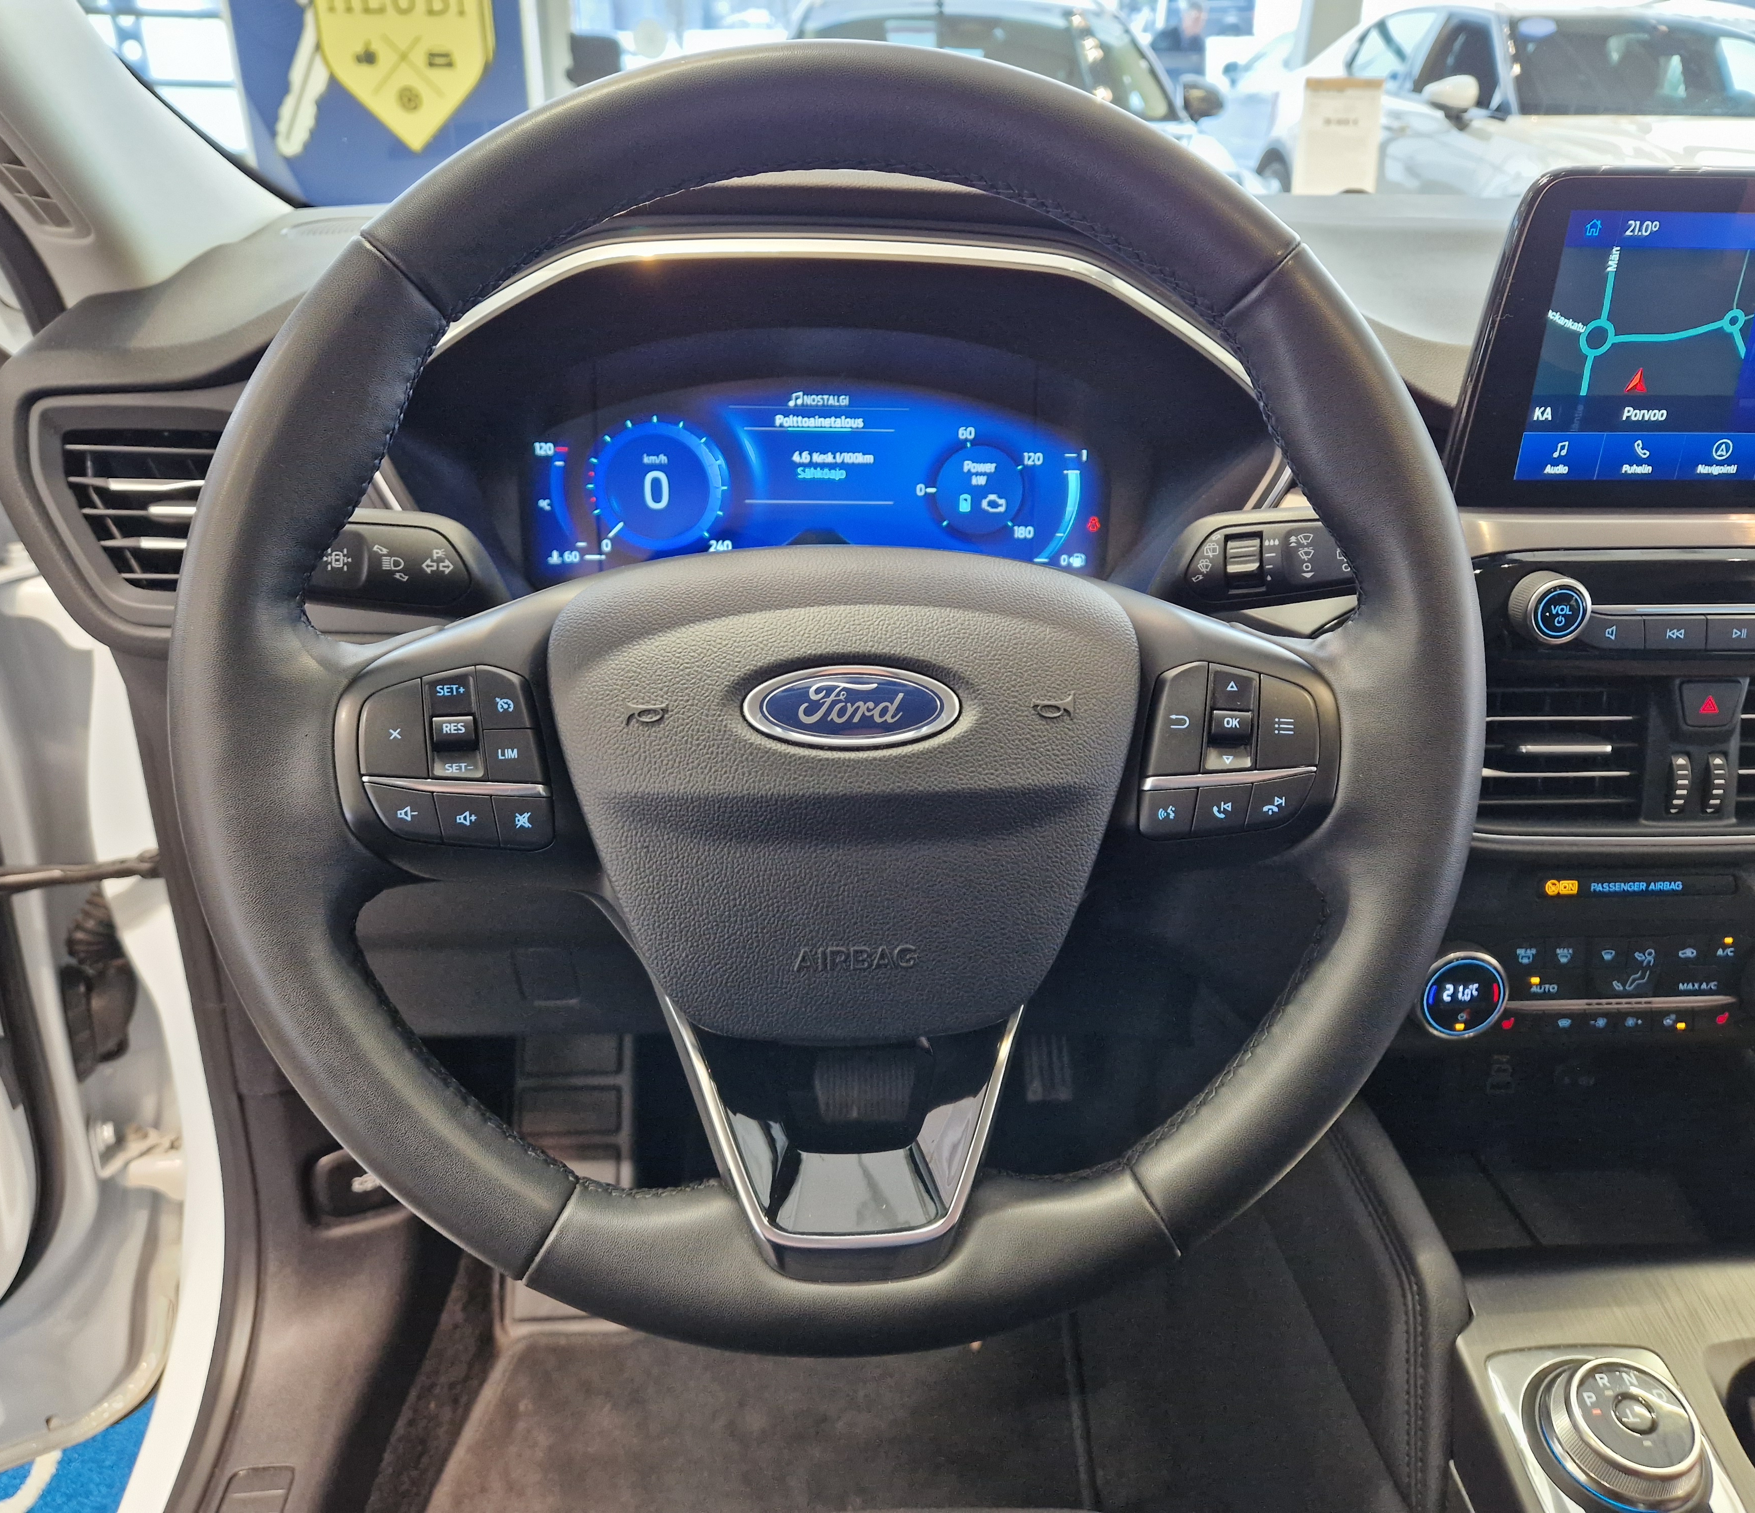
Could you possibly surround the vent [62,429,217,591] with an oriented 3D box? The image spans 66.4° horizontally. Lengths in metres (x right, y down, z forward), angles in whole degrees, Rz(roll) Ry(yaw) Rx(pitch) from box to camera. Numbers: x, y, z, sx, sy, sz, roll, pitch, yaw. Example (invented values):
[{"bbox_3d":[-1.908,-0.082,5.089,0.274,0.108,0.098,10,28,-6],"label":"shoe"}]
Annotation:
[{"bbox_3d":[-0.309,-0.109,0.592,0.102,0.071,0.030,0,19,-2],"label":"vent"}]

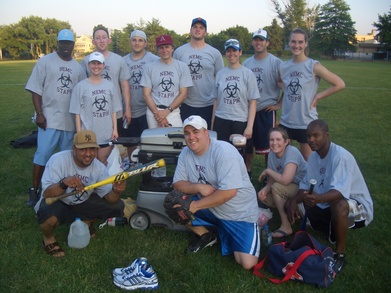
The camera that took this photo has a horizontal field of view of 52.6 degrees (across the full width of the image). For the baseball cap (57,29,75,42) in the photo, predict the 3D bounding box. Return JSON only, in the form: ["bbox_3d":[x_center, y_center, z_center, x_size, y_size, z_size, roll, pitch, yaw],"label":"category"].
[{"bbox_3d":[-1.245,-1.062,3.800,0.175,0.140,0.260,-4,14,-17],"label":"baseball cap"}]

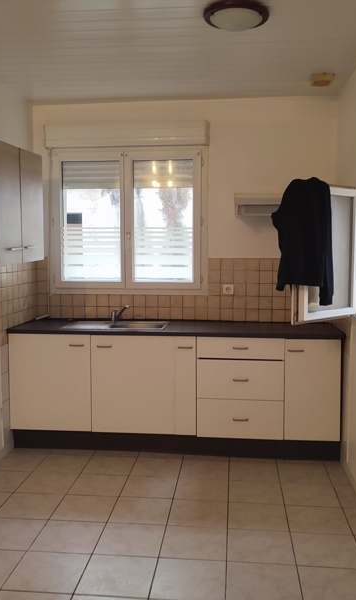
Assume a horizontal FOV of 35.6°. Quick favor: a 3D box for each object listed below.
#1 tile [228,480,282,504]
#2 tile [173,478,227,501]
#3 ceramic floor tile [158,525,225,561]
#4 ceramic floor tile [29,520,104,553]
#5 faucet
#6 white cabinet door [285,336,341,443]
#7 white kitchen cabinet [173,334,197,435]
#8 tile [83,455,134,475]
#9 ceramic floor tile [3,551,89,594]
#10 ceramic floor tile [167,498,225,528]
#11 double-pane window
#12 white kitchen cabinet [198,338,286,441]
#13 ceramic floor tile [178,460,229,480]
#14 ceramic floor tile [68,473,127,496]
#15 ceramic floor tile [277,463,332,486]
[{"bbox_3d":[0.479,1.195,3.446,0.326,0.010,0.326,1,5,6],"label":"tile"},{"bbox_3d":[0.146,1.159,3.378,0.316,0.010,0.311,1,5,6],"label":"tile"},{"bbox_3d":[0.087,1.242,2.832,0.326,0.010,0.326,1,5,6],"label":"ceramic floor tile"},{"bbox_3d":[-0.570,1.235,2.896,0.326,0.010,0.326,1,5,6],"label":"ceramic floor tile"},{"bbox_3d":[-0.457,0.122,4.355,0.175,0.165,0.055,4,6,40],"label":"faucet"},{"bbox_3d":[0.924,0.619,3.808,0.377,0.704,0.020,1,4,6],"label":"white cabinet door"},{"bbox_3d":[0.078,0.579,4.138,0.152,0.695,0.550,1,5,6],"label":"white kitchen cabinet"},{"bbox_3d":[-0.463,1.154,3.842,0.322,0.010,0.322,1,4,6],"label":"tile"},{"bbox_3d":[-0.591,1.249,2.542,0.322,0.010,0.322,1,4,6],"label":"ceramic floor tile"},{"bbox_3d":[0.115,1.184,3.066,0.316,0.010,0.311,1,5,6],"label":"ceramic floor tile"},{"bbox_3d":[-0.413,-0.632,4.521,1.250,1.160,0.080,1,4,6],"label":"double-pane window"},{"bbox_3d":[0.461,0.594,4.129,0.603,0.709,0.570,1,4,6],"label":"white kitchen cabinet"},{"bbox_3d":[0.181,1.133,3.680,0.315,0.010,0.315,1,4,6],"label":"ceramic floor tile"},{"bbox_3d":[-0.491,1.153,3.441,0.316,0.010,0.311,1,5,6],"label":"ceramic floor tile"},{"bbox_3d":[0.814,1.139,3.617,0.315,0.010,0.315,1,4,6],"label":"ceramic floor tile"}]

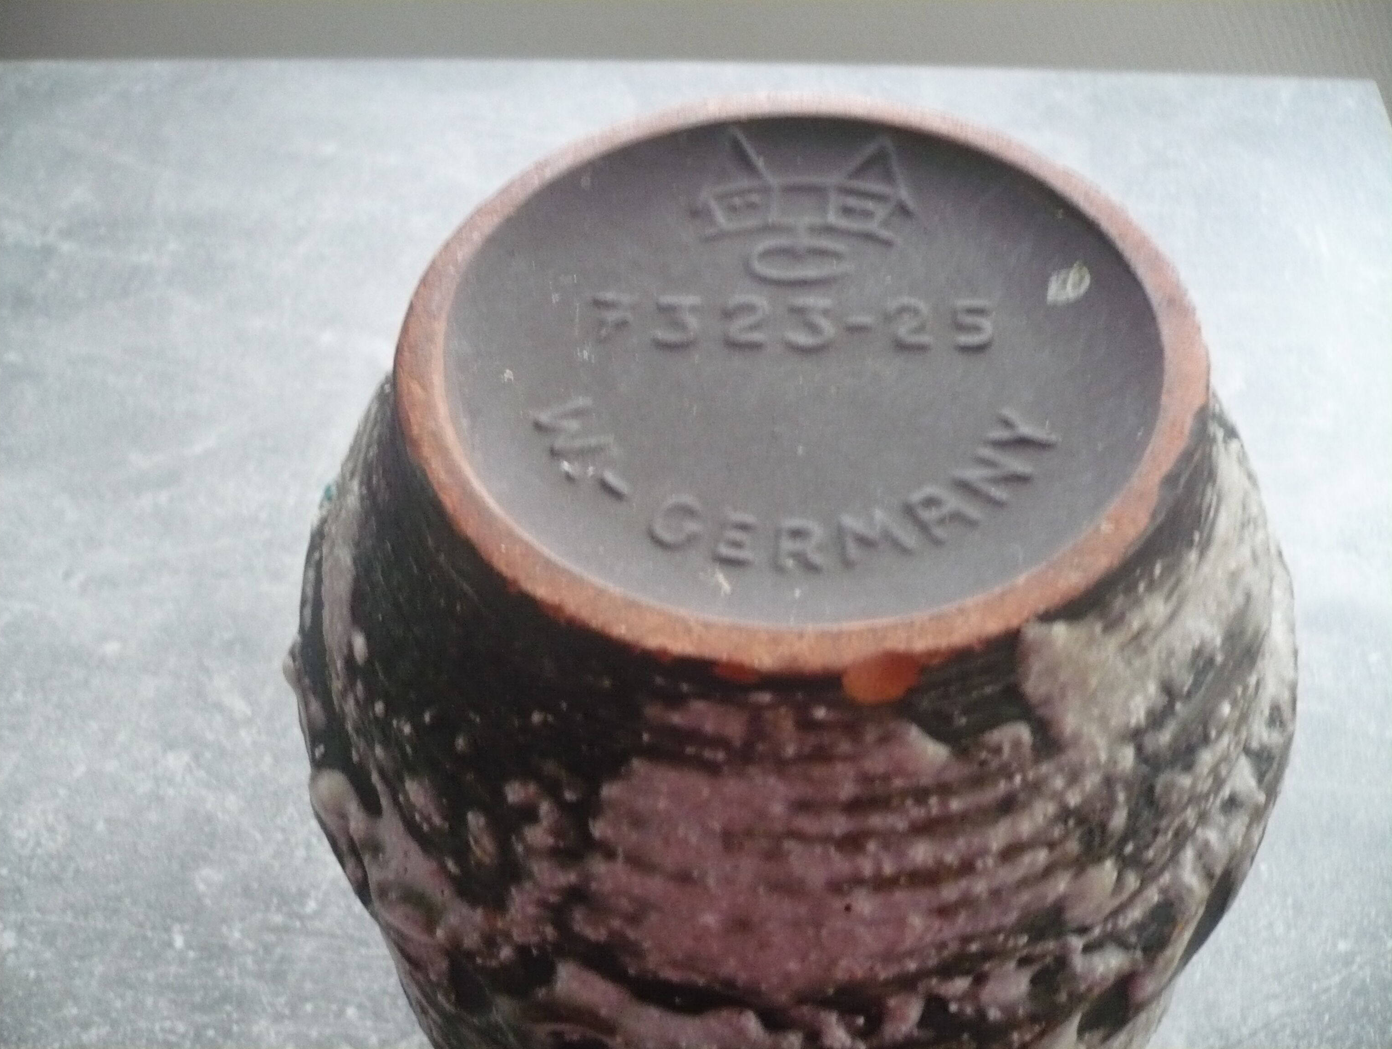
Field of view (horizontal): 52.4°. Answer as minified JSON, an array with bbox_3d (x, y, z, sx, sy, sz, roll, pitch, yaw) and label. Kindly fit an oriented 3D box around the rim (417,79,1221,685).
[{"bbox_3d":[0.011,-0.019,0.155,0.086,0.008,0.086,-3,52,0],"label":"rim"}]

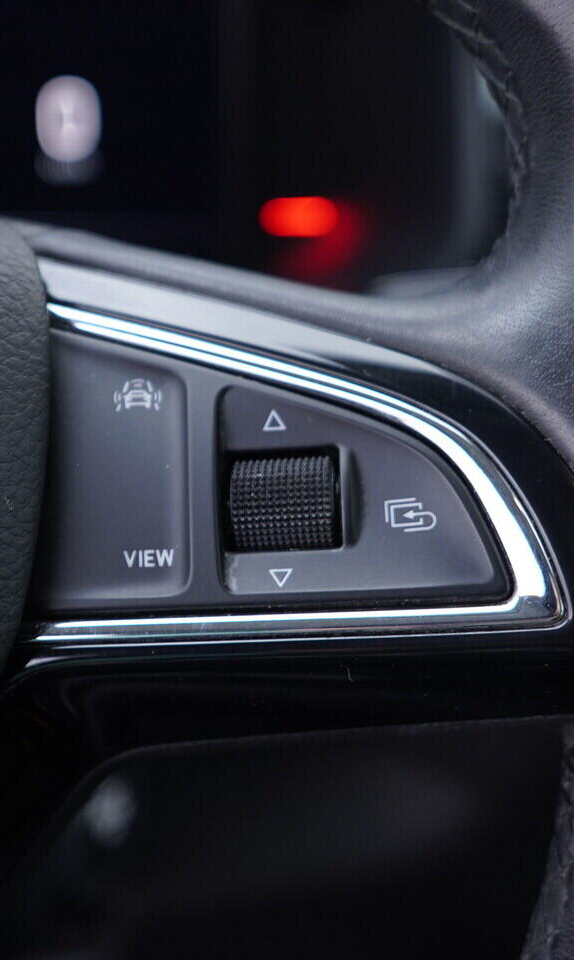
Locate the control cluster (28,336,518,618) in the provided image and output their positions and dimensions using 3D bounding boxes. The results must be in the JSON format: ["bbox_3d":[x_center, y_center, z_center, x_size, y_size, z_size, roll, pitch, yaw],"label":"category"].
[{"bbox_3d":[-0.002,-0.001,0.188,0.061,0.035,0.013,-2,-2,6],"label":"control cluster"}]

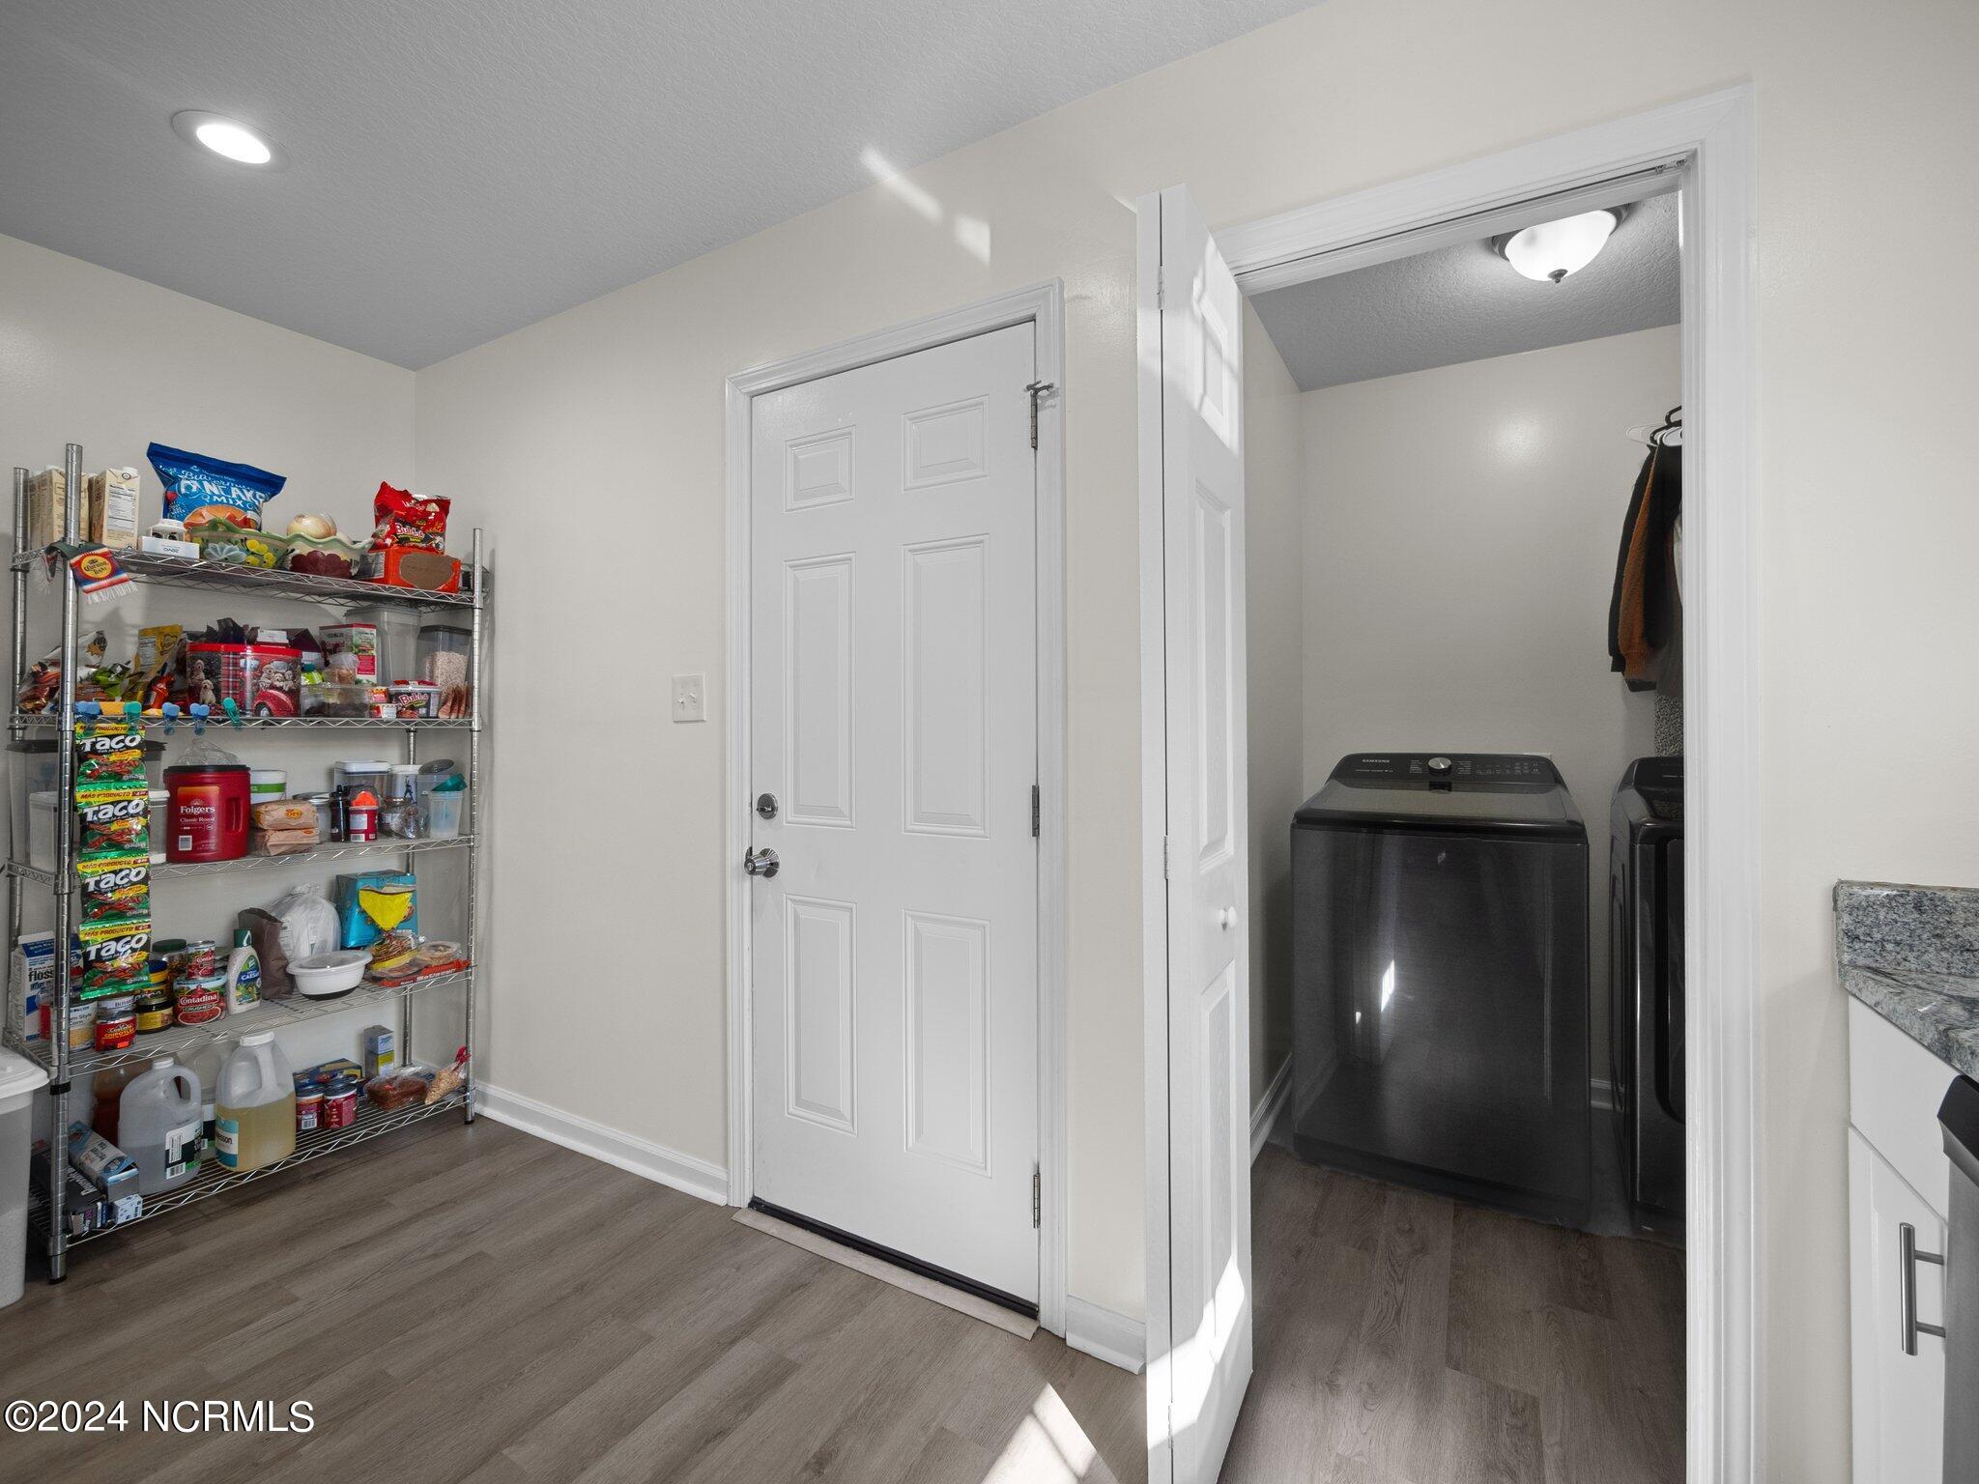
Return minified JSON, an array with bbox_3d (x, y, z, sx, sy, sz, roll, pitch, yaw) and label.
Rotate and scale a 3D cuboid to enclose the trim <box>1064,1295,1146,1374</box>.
[{"bbox_3d":[0.223,1.143,1.554,0.165,0.100,0.020,0,0,28],"label":"trim"}]

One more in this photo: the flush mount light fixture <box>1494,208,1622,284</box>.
[{"bbox_3d":[1.407,-1.200,1.980,0.295,0.135,0.295,0,0,28],"label":"flush mount light fixture"}]

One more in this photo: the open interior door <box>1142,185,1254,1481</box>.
[{"bbox_3d":[0.352,0.175,1.353,0.080,2.000,0.350,0,0,30],"label":"open interior door"}]

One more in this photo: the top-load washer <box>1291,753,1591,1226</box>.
[{"bbox_3d":[1.336,0.619,2.437,0.685,1.135,0.730,0,0,28],"label":"top-load washer"}]

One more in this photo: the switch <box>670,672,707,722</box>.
[{"bbox_3d":[-0.790,-0.114,2.098,0.120,0.122,0.013,0,0,28],"label":"switch"}]

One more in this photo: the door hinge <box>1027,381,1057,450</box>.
[{"bbox_3d":[0.092,-0.660,1.602,0.060,0.135,0.035,0,0,28],"label":"door hinge"}]

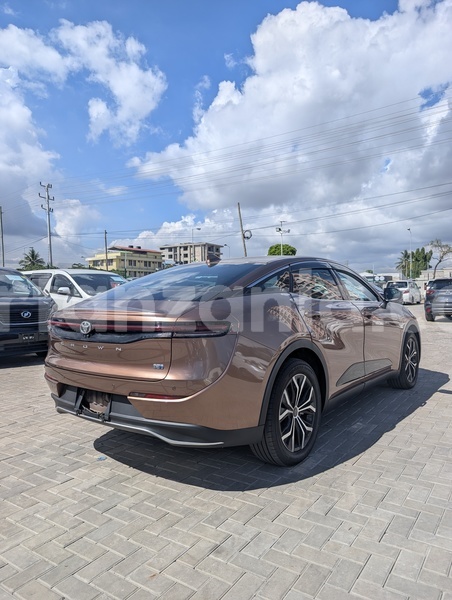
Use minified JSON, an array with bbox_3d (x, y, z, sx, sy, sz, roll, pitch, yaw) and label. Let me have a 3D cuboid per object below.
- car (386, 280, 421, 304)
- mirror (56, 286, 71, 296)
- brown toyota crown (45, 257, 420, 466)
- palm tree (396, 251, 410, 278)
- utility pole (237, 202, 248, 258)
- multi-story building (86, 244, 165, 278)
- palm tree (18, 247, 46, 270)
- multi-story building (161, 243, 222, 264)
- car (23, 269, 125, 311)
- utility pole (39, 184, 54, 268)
[{"bbox_3d":[14.400,-0.630,33.600,1.740,1.750,4.600,-1,1,36],"label":"car"},{"bbox_3d":[-3.720,-0.200,9.550,0.170,0.210,0.260,-1,1,39],"label":"mirror"},{"bbox_3d":[0.652,0.366,4.525,1.840,1.540,4.930,-1,1,39],"label":"brown toyota crown"},{"bbox_3d":[36.555,-5.740,84.888,3.800,8.600,3.800,-1,1,0],"label":"palm tree"},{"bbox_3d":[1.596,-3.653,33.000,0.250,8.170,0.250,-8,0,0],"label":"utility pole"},{"bbox_3d":[-27.918,-7.833,115.431,12.000,13.000,17.500,0,2,32],"label":"multi-story building"},{"bbox_3d":[-39.277,-5.478,84.867,5.000,10.200,5.000,-1,1,0],"label":"palm tree"},{"bbox_3d":[-14.784,-13.552,182.130,24.000,20.600,15.500,0,2,27],"label":"multi-story building"},{"bbox_3d":[-3.830,0.120,10.900,4.880,1.900,1.850,-1,1,38],"label":"car"},{"bbox_3d":[-20.421,-6.659,48.500,0.400,13.940,1.900,-3,0,33],"label":"utility pole"}]

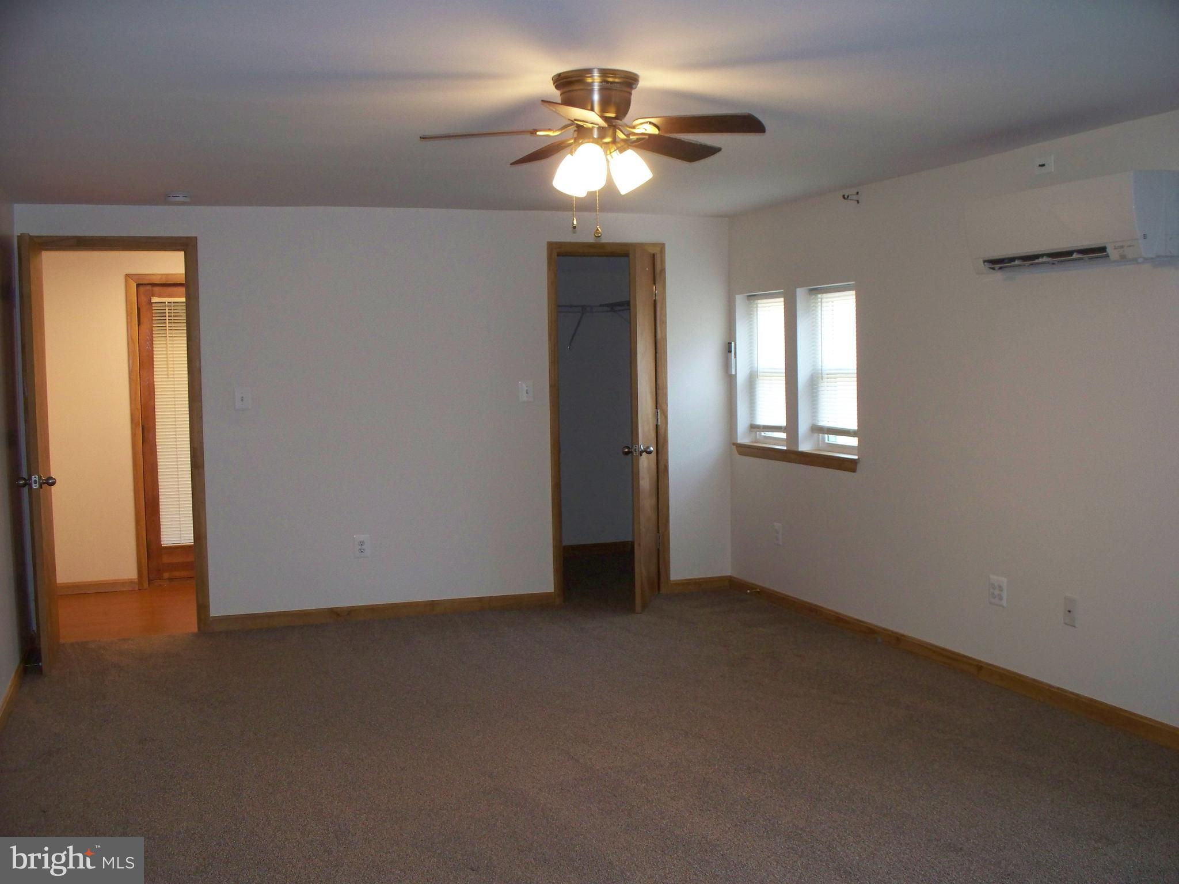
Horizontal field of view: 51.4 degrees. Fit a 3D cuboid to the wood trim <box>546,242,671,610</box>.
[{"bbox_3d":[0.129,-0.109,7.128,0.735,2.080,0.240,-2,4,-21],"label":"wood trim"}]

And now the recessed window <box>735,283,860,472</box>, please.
[{"bbox_3d":[1.167,-0.383,6.734,0.158,0.903,1.318,-2,4,-21],"label":"recessed window"}]

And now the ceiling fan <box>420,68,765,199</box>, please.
[{"bbox_3d":[0.014,-0.903,3.672,1.060,0.349,1.060,-2,4,-21],"label":"ceiling fan"}]

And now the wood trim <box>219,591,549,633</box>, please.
[{"bbox_3d":[-1.092,0.928,6.741,1.899,0.077,0.020,-2,4,-21],"label":"wood trim"}]

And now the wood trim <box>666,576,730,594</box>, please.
[{"bbox_3d":[0.676,0.866,7.400,0.408,0.081,0.020,-2,4,-21],"label":"wood trim"}]

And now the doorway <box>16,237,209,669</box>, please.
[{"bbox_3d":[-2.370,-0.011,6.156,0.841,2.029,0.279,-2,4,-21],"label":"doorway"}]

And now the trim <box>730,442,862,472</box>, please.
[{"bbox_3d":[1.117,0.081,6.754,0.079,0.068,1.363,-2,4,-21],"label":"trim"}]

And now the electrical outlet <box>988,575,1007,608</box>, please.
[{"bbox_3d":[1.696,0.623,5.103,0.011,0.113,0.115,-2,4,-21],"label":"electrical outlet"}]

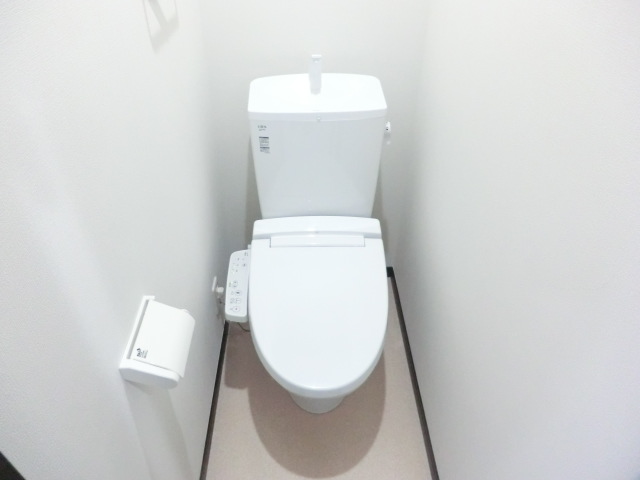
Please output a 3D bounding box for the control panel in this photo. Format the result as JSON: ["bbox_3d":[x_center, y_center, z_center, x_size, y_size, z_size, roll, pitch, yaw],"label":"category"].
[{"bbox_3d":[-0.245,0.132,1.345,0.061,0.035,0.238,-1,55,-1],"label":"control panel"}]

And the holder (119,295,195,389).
[{"bbox_3d":[-0.299,0.191,0.839,0.093,0.089,0.158,-1,42,-1],"label":"holder"}]

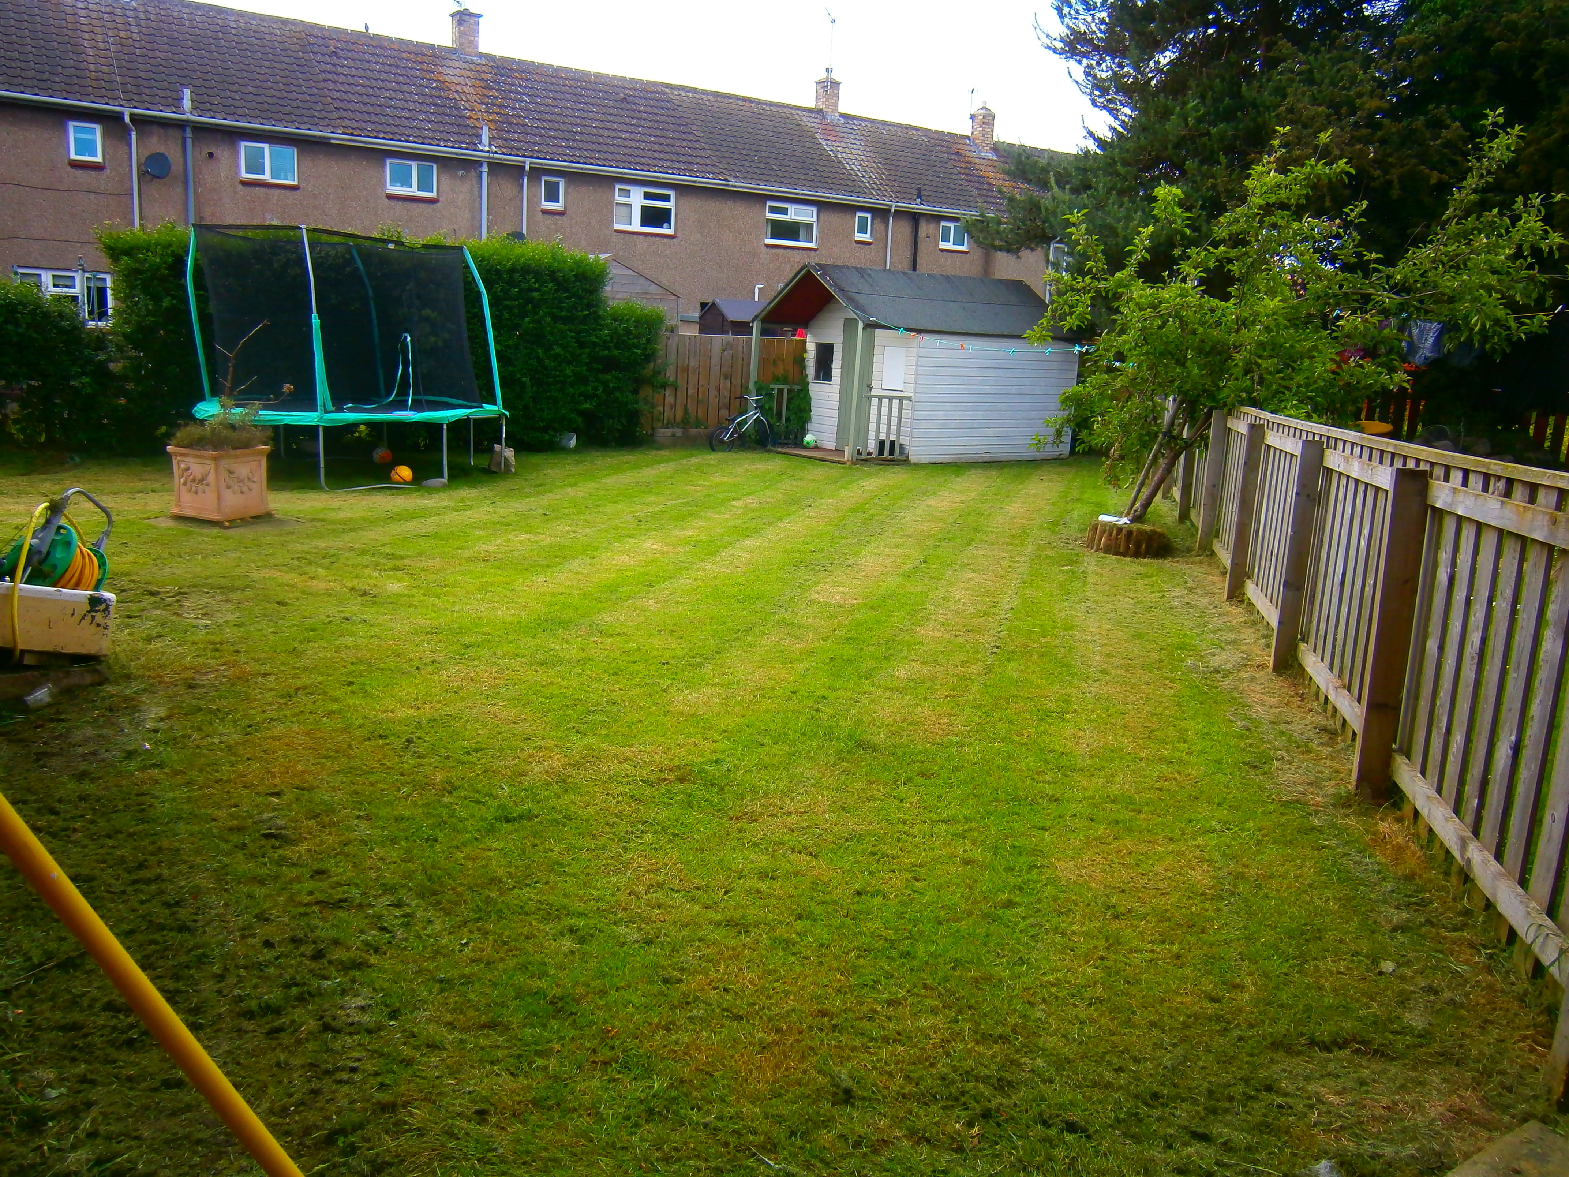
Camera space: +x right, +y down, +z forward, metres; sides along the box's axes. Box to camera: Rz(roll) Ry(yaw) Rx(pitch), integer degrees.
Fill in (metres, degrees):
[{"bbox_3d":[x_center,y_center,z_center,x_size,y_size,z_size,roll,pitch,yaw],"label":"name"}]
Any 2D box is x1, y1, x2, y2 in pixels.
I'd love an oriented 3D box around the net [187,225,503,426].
[{"bbox_3d":[-4.657,-2.850,12.629,3.100,1.900,3.100,0,10,-20],"label":"net"}]

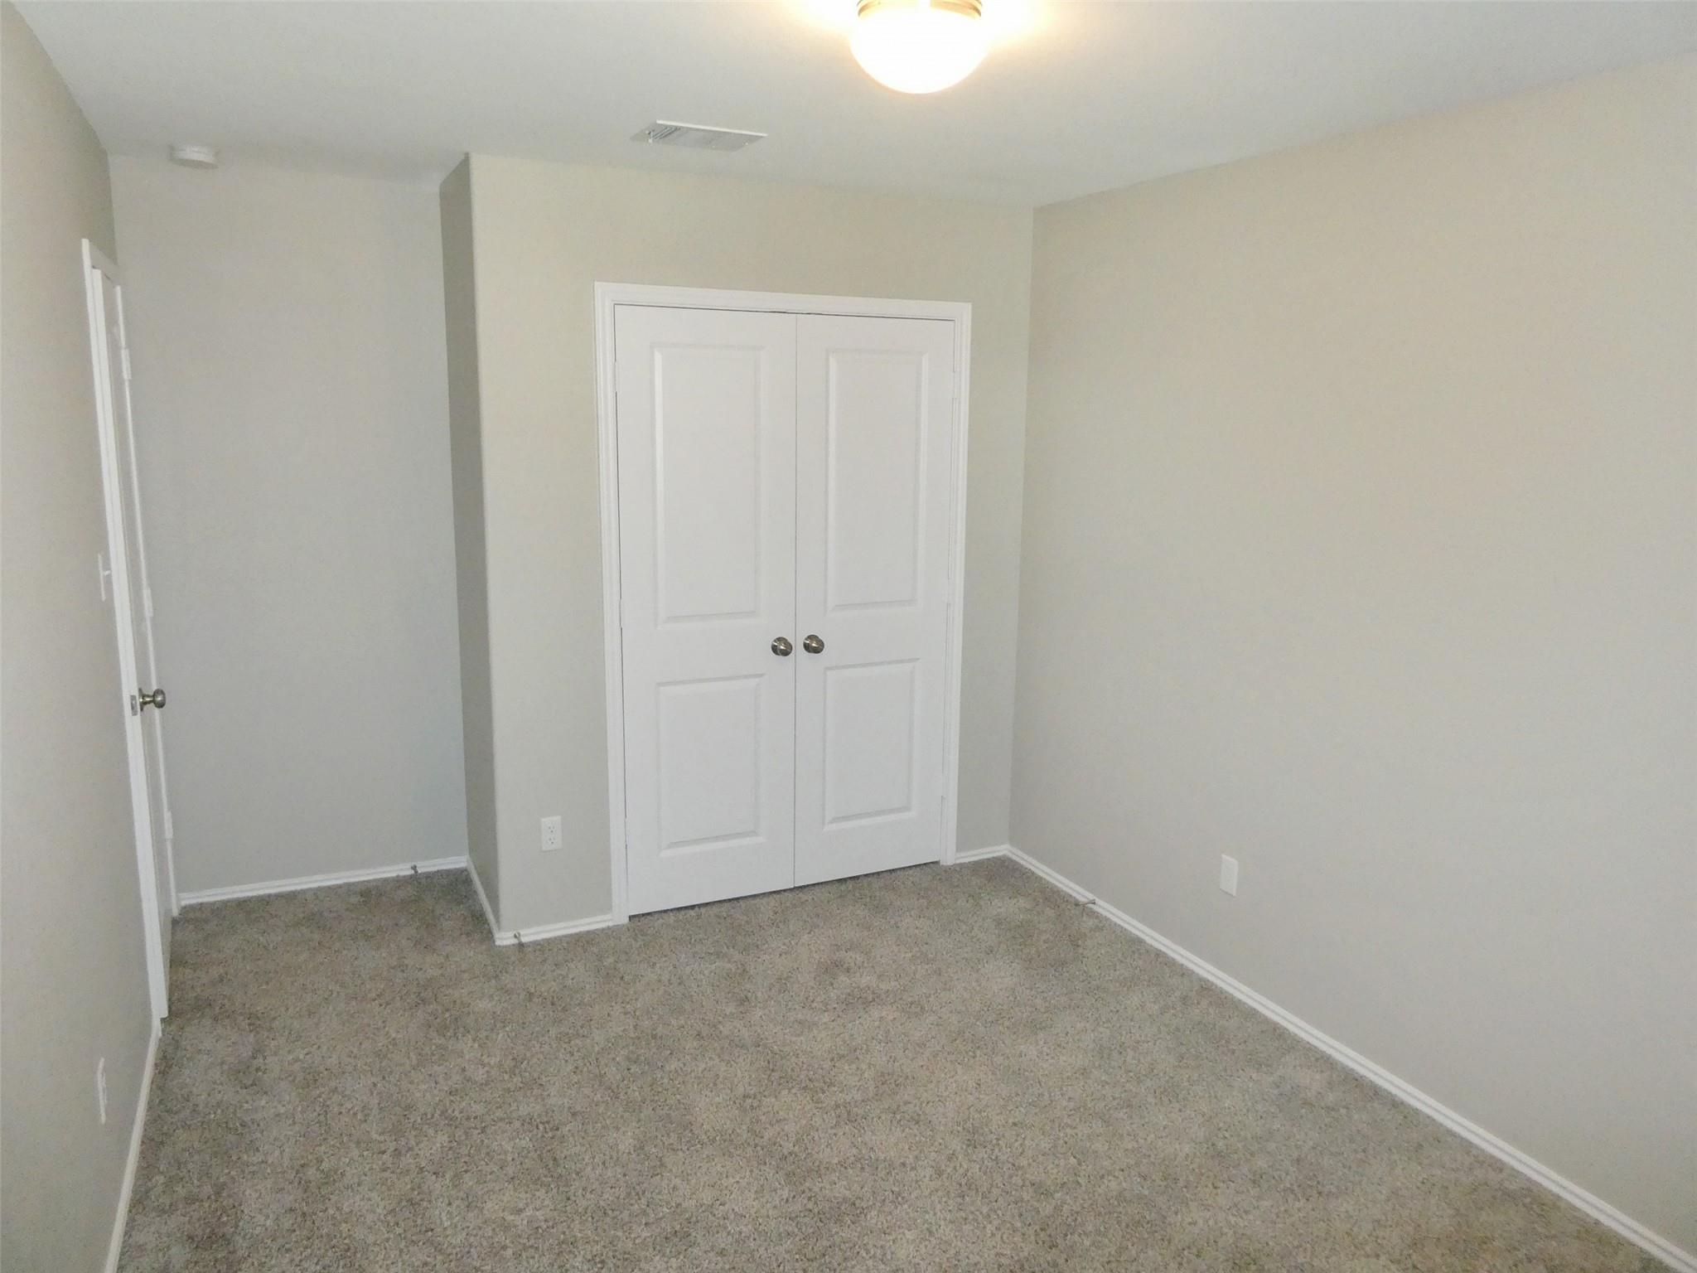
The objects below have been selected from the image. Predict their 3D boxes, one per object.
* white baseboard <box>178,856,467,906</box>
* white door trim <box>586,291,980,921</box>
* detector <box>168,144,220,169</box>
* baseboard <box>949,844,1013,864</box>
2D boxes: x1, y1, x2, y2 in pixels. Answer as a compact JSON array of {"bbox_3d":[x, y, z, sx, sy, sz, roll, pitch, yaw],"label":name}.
[{"bbox_3d":[-1.875,0.884,4.262,0.960,0.042,0.015,-4,12,-25],"label":"white baseboard"},{"bbox_3d":[-0.182,-0.102,4.088,1.350,2.100,0.030,-4,12,-25],"label":"white door trim"},{"bbox_3d":[-1.967,-1.438,3.535,0.132,0.042,0.132,-4,12,-25],"label":"detector"},{"bbox_3d":[0.522,0.858,4.636,0.260,0.042,0.015,-4,12,-25],"label":"baseboard"}]

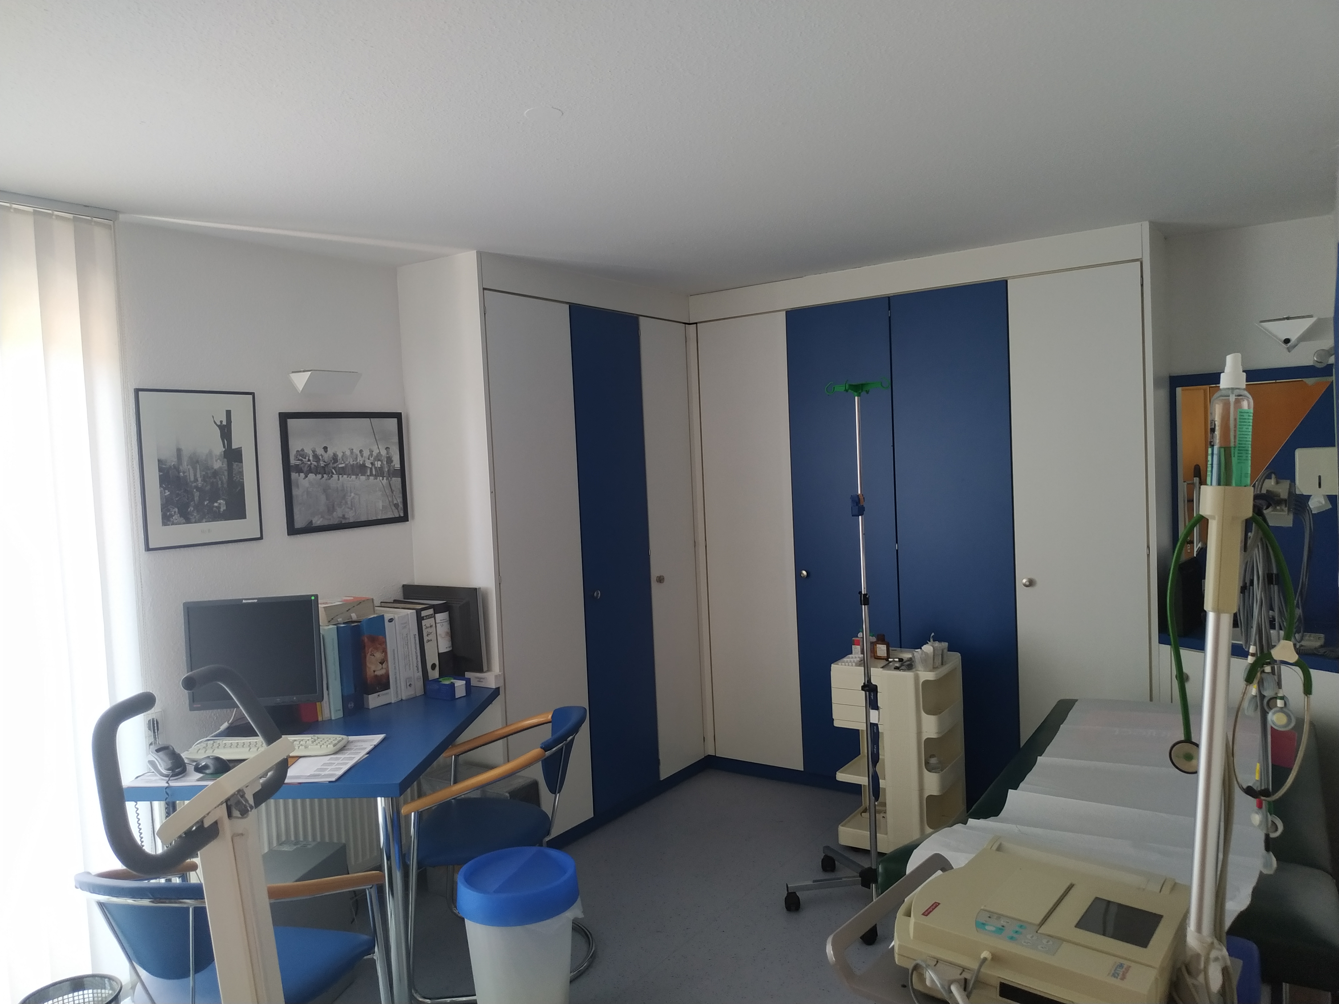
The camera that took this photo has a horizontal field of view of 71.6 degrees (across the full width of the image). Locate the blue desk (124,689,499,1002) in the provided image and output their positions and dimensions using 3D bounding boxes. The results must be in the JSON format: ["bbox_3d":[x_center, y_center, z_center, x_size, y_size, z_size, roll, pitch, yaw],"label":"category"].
[{"bbox_3d":[-1.092,1.129,3.159,0.883,0.761,1.183,-2,3,6],"label":"blue desk"}]

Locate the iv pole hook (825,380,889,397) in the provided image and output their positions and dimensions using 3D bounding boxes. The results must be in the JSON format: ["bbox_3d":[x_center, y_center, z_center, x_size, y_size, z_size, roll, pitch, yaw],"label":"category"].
[{"bbox_3d":[0.649,-0.395,3.203,0.220,0.065,0.200,-3,3,-8],"label":"iv pole hook"}]

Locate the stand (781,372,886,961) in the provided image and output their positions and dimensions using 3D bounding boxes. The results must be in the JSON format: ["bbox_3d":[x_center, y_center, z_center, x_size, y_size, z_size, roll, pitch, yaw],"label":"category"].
[{"bbox_3d":[0.681,0.500,3.248,0.580,1.852,0.580,-3,3,-8],"label":"stand"}]

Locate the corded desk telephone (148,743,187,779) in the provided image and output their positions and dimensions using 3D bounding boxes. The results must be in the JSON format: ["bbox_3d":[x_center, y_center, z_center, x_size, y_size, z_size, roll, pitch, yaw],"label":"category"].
[{"bbox_3d":[-1.500,0.764,2.767,0.076,0.066,0.180,-5,3,-38],"label":"corded desk telephone"}]

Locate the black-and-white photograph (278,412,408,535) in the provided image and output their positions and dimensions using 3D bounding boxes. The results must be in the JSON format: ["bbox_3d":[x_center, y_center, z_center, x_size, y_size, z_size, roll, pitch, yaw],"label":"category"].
[{"bbox_3d":[-1.199,-0.116,3.452,0.022,0.428,0.530,-1,3,35],"label":"black-and-white photograph"}]

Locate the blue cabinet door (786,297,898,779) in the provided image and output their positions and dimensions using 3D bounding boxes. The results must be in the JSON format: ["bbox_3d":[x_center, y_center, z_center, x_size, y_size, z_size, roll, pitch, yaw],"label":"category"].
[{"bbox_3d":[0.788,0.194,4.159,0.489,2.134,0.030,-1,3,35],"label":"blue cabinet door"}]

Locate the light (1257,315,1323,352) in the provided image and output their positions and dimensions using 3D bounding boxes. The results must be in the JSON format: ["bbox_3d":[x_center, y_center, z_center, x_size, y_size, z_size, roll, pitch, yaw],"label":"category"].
[{"bbox_3d":[1.667,-0.446,2.492,0.149,0.076,0.211,-1,4,34],"label":"light"}]

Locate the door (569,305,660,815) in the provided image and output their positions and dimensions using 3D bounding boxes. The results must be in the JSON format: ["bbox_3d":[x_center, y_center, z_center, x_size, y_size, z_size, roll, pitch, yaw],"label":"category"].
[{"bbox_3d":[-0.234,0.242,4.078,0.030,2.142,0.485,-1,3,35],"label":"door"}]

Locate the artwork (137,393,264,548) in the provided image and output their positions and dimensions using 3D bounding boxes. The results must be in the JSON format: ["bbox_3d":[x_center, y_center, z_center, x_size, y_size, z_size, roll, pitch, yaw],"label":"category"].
[{"bbox_3d":[-1.494,-0.108,2.975,0.025,0.497,0.389,-1,4,34],"label":"artwork"}]

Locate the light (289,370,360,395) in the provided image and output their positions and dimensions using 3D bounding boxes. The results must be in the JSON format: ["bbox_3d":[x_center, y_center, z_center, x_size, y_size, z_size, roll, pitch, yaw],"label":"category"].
[{"bbox_3d":[-1.225,-0.423,3.315,0.140,0.080,0.205,-1,3,35],"label":"light"}]

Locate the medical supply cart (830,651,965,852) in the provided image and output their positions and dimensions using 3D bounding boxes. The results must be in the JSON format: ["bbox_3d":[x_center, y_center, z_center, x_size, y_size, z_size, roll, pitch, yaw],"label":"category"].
[{"bbox_3d":[0.916,0.980,3.647,0.430,0.735,0.420,-1,3,26],"label":"medical supply cart"}]

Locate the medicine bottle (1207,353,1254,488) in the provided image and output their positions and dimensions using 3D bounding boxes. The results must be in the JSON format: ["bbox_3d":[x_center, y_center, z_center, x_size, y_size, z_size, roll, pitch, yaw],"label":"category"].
[{"bbox_3d":[0.760,-0.097,1.255,0.050,0.207,0.050,3,3,33],"label":"medicine bottle"}]

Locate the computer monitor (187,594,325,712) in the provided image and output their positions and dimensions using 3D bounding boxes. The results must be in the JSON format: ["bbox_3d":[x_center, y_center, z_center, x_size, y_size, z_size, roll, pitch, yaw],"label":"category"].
[{"bbox_3d":[-1.310,0.473,2.950,0.407,0.345,0.075,-3,1,-5],"label":"computer monitor"}]

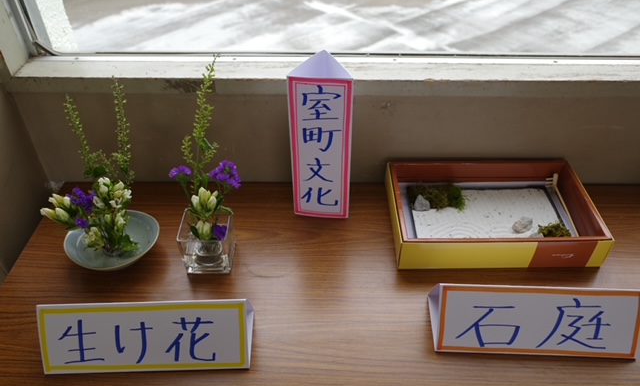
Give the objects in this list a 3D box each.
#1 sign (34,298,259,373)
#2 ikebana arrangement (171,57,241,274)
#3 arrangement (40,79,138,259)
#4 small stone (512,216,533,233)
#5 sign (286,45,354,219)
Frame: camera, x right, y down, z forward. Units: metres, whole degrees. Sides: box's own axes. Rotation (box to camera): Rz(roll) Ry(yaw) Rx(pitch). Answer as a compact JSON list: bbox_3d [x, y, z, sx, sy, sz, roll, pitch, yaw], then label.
[{"bbox_3d":[-0.179,0.136,0.521,0.210,0.065,0.075,-1,42,-1],"label":"sign"},{"bbox_3d":[-0.128,-0.019,0.545,0.085,0.264,0.078,-1,42,0],"label":"ikebana arrangement"},{"bbox_3d":[-0.259,-0.017,0.552,0.126,0.236,0.090,-1,42,0],"label":"arrangement"},{"bbox_3d":[0.260,0.041,0.640,0.025,0.015,0.017,-9,42,-9],"label":"small stone"},{"bbox_3d":[0.004,-0.068,0.637,0.073,0.210,0.066,3,42,4],"label":"sign"}]

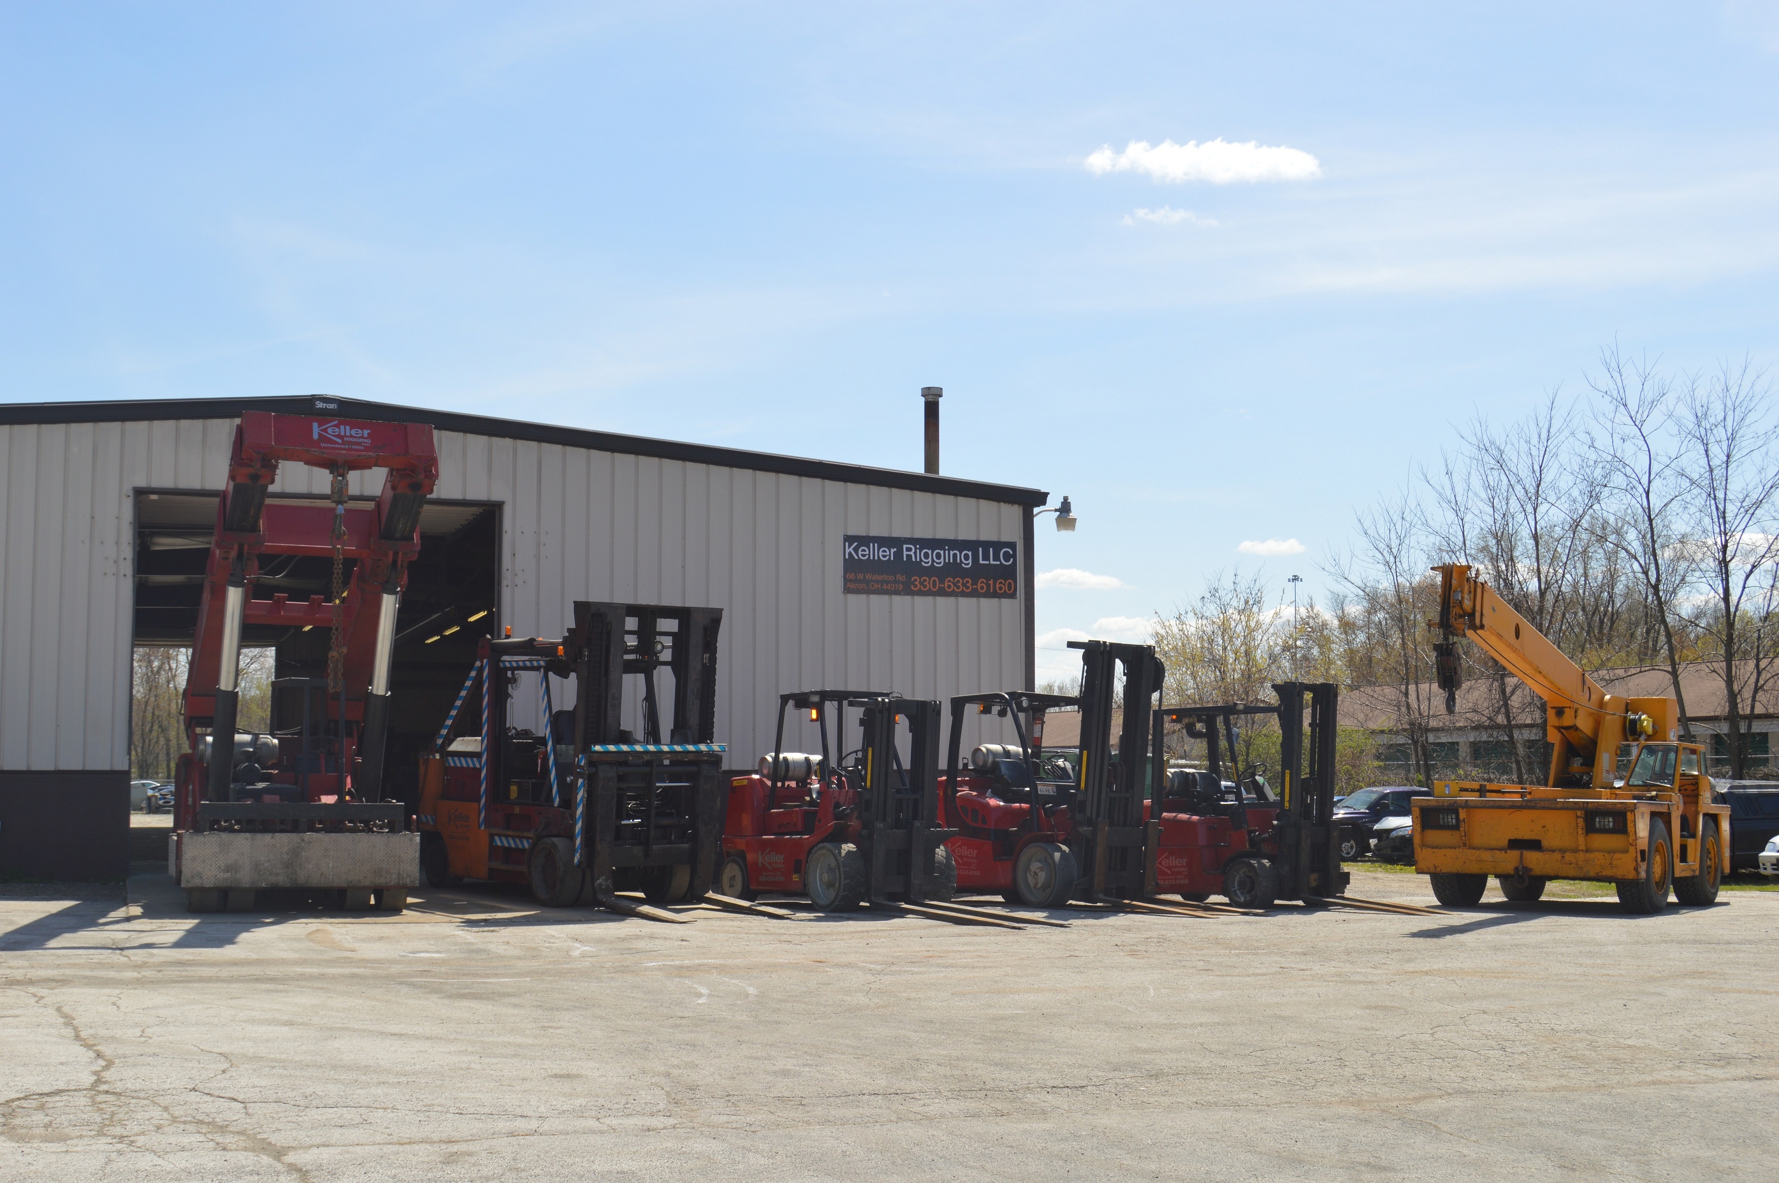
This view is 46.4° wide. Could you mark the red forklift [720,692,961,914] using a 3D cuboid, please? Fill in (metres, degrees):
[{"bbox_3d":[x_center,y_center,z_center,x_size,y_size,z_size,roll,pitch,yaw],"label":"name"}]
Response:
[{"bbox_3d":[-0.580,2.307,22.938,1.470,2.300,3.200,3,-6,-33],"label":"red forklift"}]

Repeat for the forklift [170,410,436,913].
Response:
[{"bbox_3d":[-7.000,0.935,24.204,2.440,5.200,4.900,2,-5,-20],"label":"forklift"}]

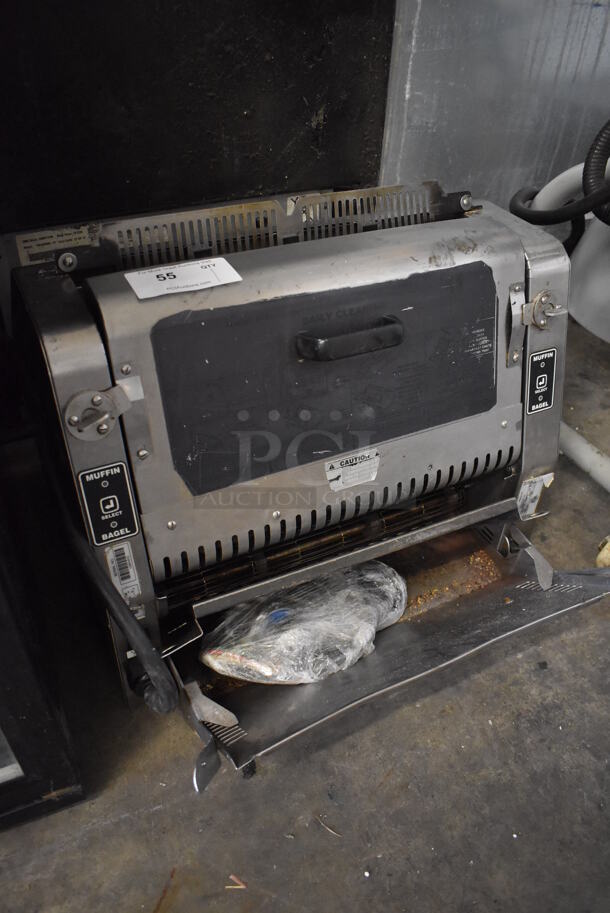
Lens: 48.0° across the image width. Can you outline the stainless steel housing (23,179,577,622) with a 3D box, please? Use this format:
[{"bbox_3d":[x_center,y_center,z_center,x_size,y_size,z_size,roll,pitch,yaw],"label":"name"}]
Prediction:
[{"bbox_3d":[0.012,-0.073,0.805,0.581,0.336,0.296,-16,45,-22],"label":"stainless steel housing"}]

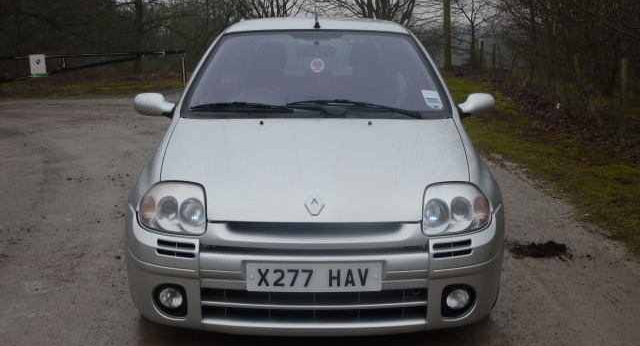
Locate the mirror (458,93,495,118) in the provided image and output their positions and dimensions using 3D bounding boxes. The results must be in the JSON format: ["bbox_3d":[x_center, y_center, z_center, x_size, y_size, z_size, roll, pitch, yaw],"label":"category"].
[{"bbox_3d":[0.830,-0.358,4.416,0.200,0.130,0.150,0,10,0],"label":"mirror"}]

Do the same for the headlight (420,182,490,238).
[{"bbox_3d":[0.567,0.140,3.439,0.320,0.180,0.270,0,10,0],"label":"headlight"}]

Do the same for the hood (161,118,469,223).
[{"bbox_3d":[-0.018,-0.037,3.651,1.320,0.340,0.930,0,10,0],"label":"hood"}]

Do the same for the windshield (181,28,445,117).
[{"bbox_3d":[-0.018,-0.526,4.335,1.330,0.420,0.700,0,10,0],"label":"windshield"}]

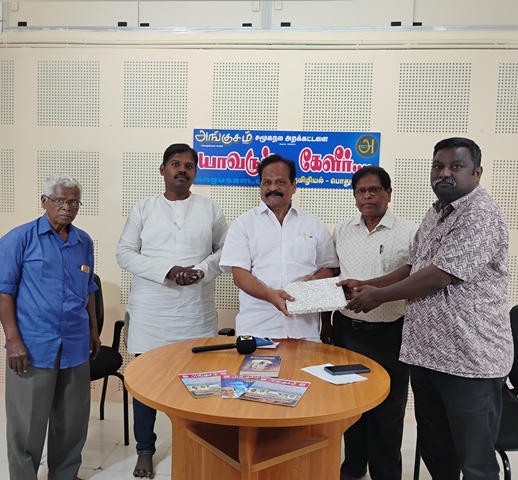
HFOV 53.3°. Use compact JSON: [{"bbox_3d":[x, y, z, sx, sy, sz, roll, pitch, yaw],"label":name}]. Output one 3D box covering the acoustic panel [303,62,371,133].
[{"bbox_3d":[0.512,-0.917,3.317,0.433,0.430,0.020,2,3,5],"label":"acoustic panel"}]

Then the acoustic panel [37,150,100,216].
[{"bbox_3d":[-1.301,-0.387,3.513,0.435,0.435,0.025,2,3,5],"label":"acoustic panel"}]

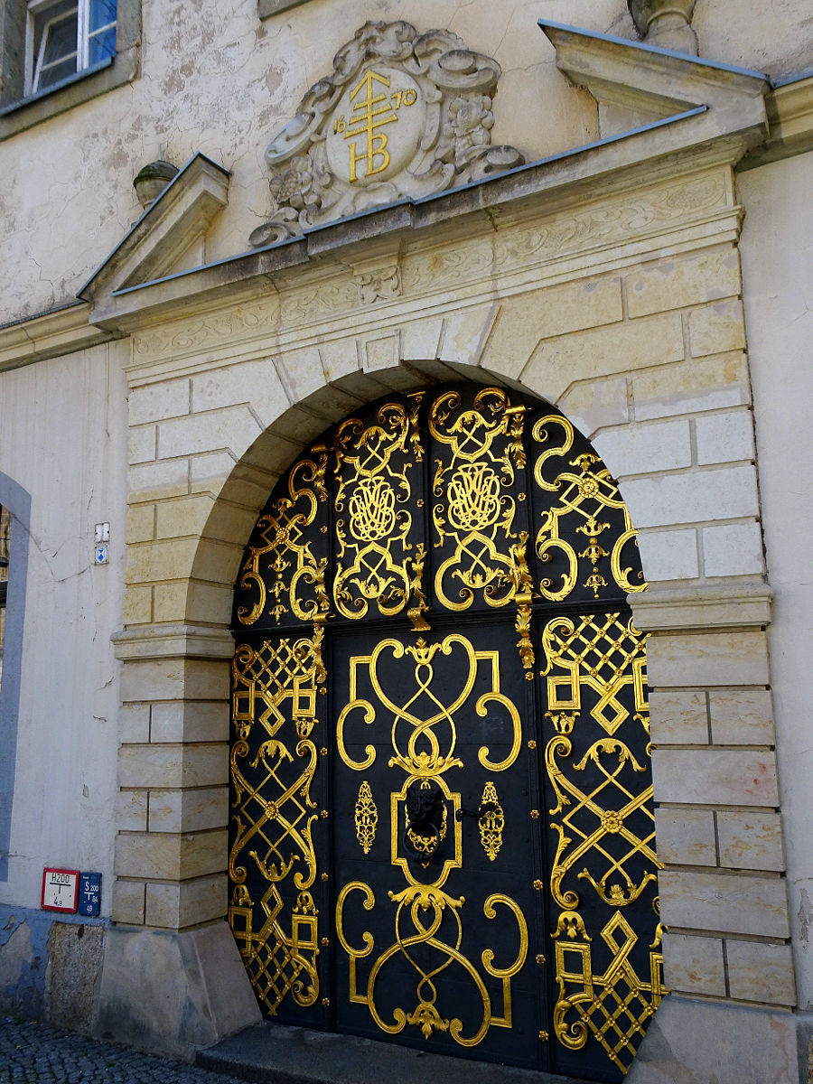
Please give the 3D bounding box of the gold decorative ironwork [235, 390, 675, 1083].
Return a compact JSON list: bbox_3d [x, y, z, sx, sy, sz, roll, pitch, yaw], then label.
[{"bbox_3d":[0.051,0.696,4.124,2.190,2.850,0.140,-6,-11,29],"label":"gold decorative ironwork"}]

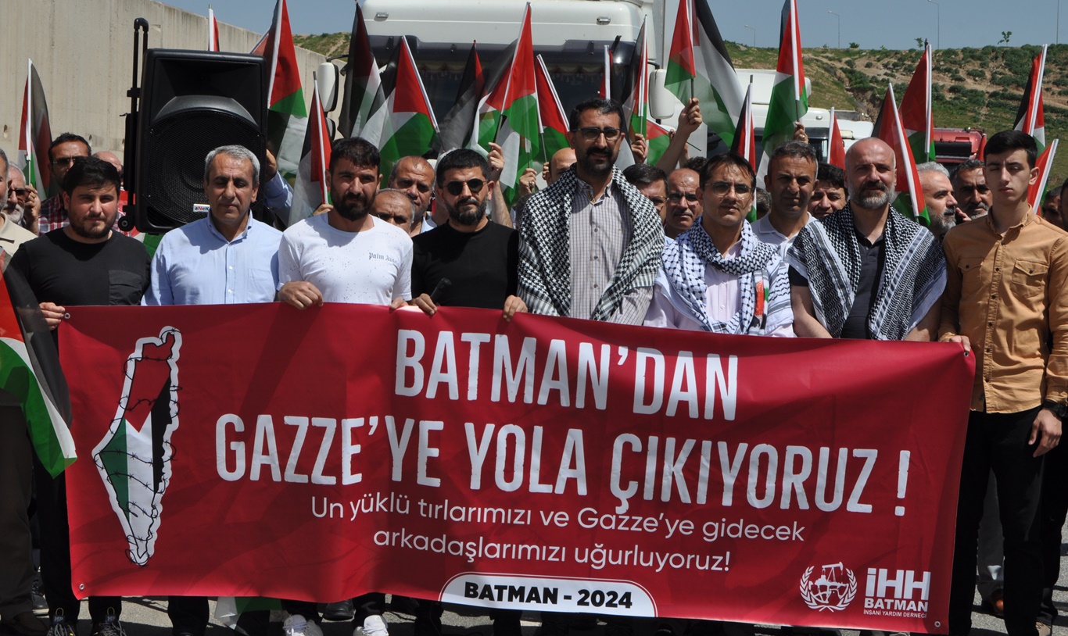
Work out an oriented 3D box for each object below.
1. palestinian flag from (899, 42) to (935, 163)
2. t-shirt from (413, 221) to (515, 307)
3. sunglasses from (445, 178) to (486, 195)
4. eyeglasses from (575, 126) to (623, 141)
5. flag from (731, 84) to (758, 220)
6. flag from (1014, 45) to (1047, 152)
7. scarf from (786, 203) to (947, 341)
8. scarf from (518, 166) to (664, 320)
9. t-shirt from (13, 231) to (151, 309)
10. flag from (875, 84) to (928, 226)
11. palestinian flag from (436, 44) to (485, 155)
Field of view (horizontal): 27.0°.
[{"bbox_3d":[1.500,-0.833,8.800,0.172,0.518,0.150,1,1,0],"label":"palestinian flag"},{"bbox_3d":[-0.231,0.006,7.450,0.470,0.660,0.260,0,3,0],"label":"t-shirt"},{"bbox_3d":[-0.234,-0.446,7.560,0.142,0.050,0.140,-7,2,5],"label":"sunglasses"},{"bbox_3d":[0.214,-0.609,7.320,0.150,0.050,0.145,0,3,-2],"label":"eyeglasses"},{"bbox_3d":[0.744,-0.592,8.050,0.170,0.550,0.140,0,3,0],"label":"flag"},{"bbox_3d":[1.934,-0.830,8.700,0.157,0.480,0.150,1,1,0],"label":"flag"},{"bbox_3d":[1.127,-0.132,7.550,0.541,0.512,0.330,1,1,2],"label":"scarf"},{"bbox_3d":[0.196,-0.223,7.570,0.503,0.593,0.330,1,1,-1],"label":"scarf"},{"bbox_3d":[-1.545,0.026,7.580,0.495,0.654,0.280,1,1,-5],"label":"t-shirt"},{"bbox_3d":[1.313,-0.582,8.000,0.220,0.530,0.150,-6,3,-6],"label":"flag"},{"bbox_3d":[-0.305,-0.893,9.300,0.220,0.530,0.150,5,3,0],"label":"palestinian flag"}]

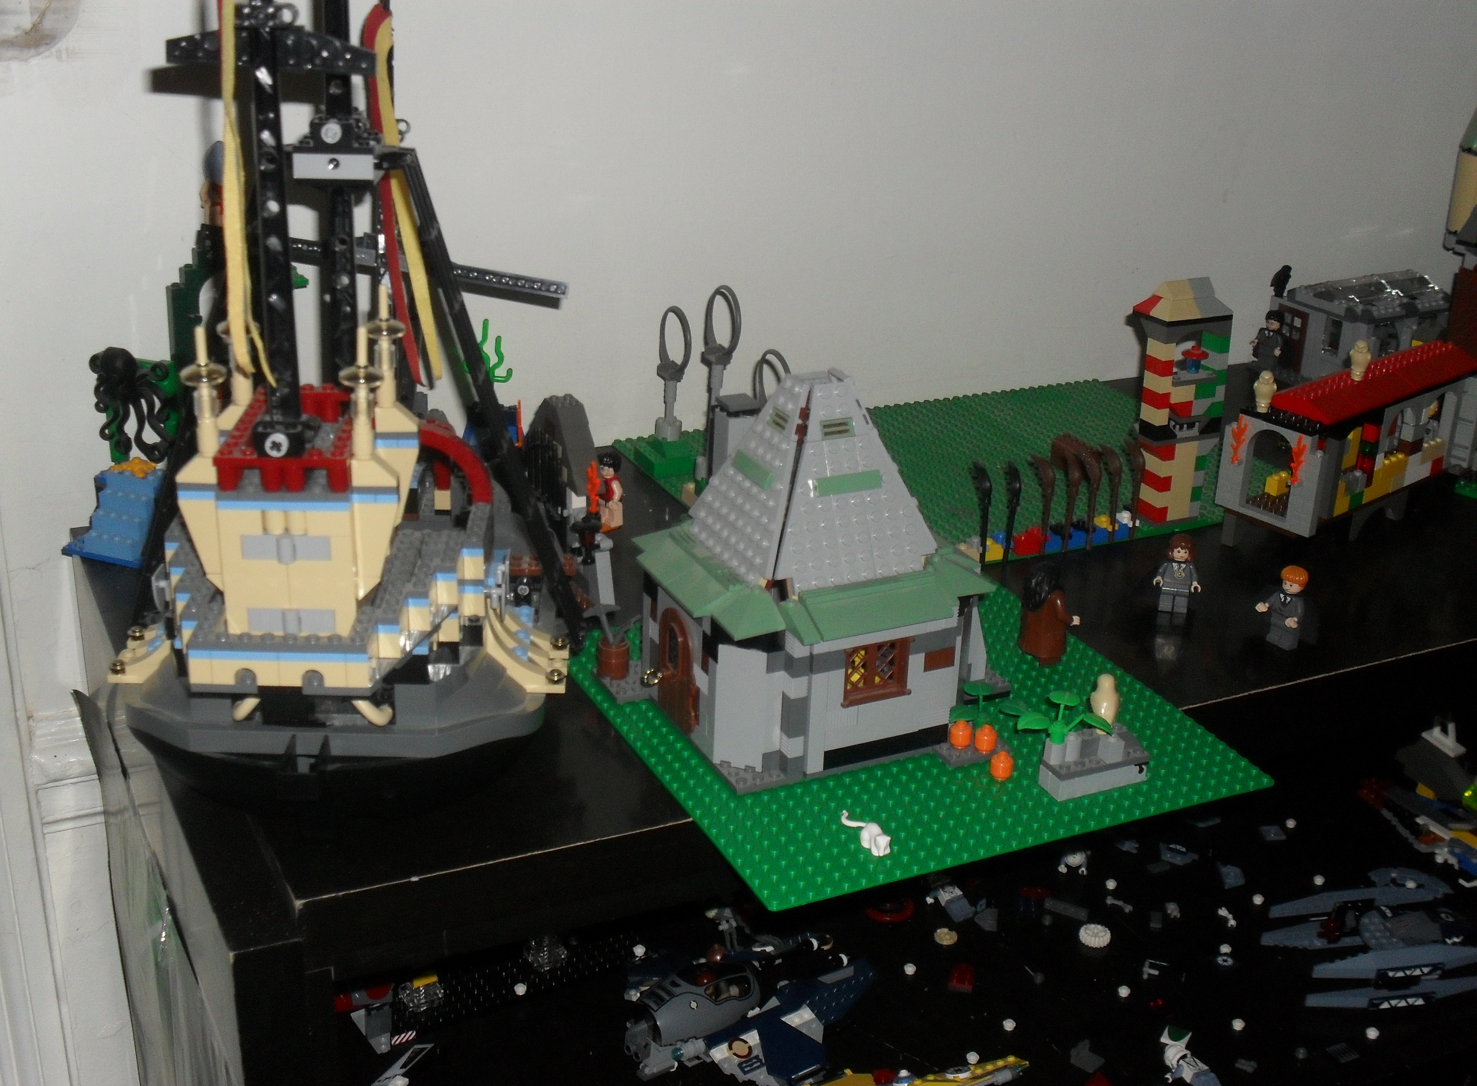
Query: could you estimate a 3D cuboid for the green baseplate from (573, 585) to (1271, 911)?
[{"bbox_3d":[0.072,0.079,0.851,0.256,0.004,0.256,-9,25,-24],"label":"green baseplate"}]

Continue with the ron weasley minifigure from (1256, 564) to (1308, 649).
[{"bbox_3d":[0.282,0.033,0.926,0.015,0.043,0.025,-12,27,-30],"label":"ron weasley minifigure"}]

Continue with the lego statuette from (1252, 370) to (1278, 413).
[{"bbox_3d":[0.301,-0.086,1.023,0.013,0.025,0.011,9,24,16],"label":"lego statuette"}]

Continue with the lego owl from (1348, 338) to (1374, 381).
[{"bbox_3d":[0.365,-0.107,1.050,0.013,0.025,0.011,10,24,18],"label":"lego owl"}]

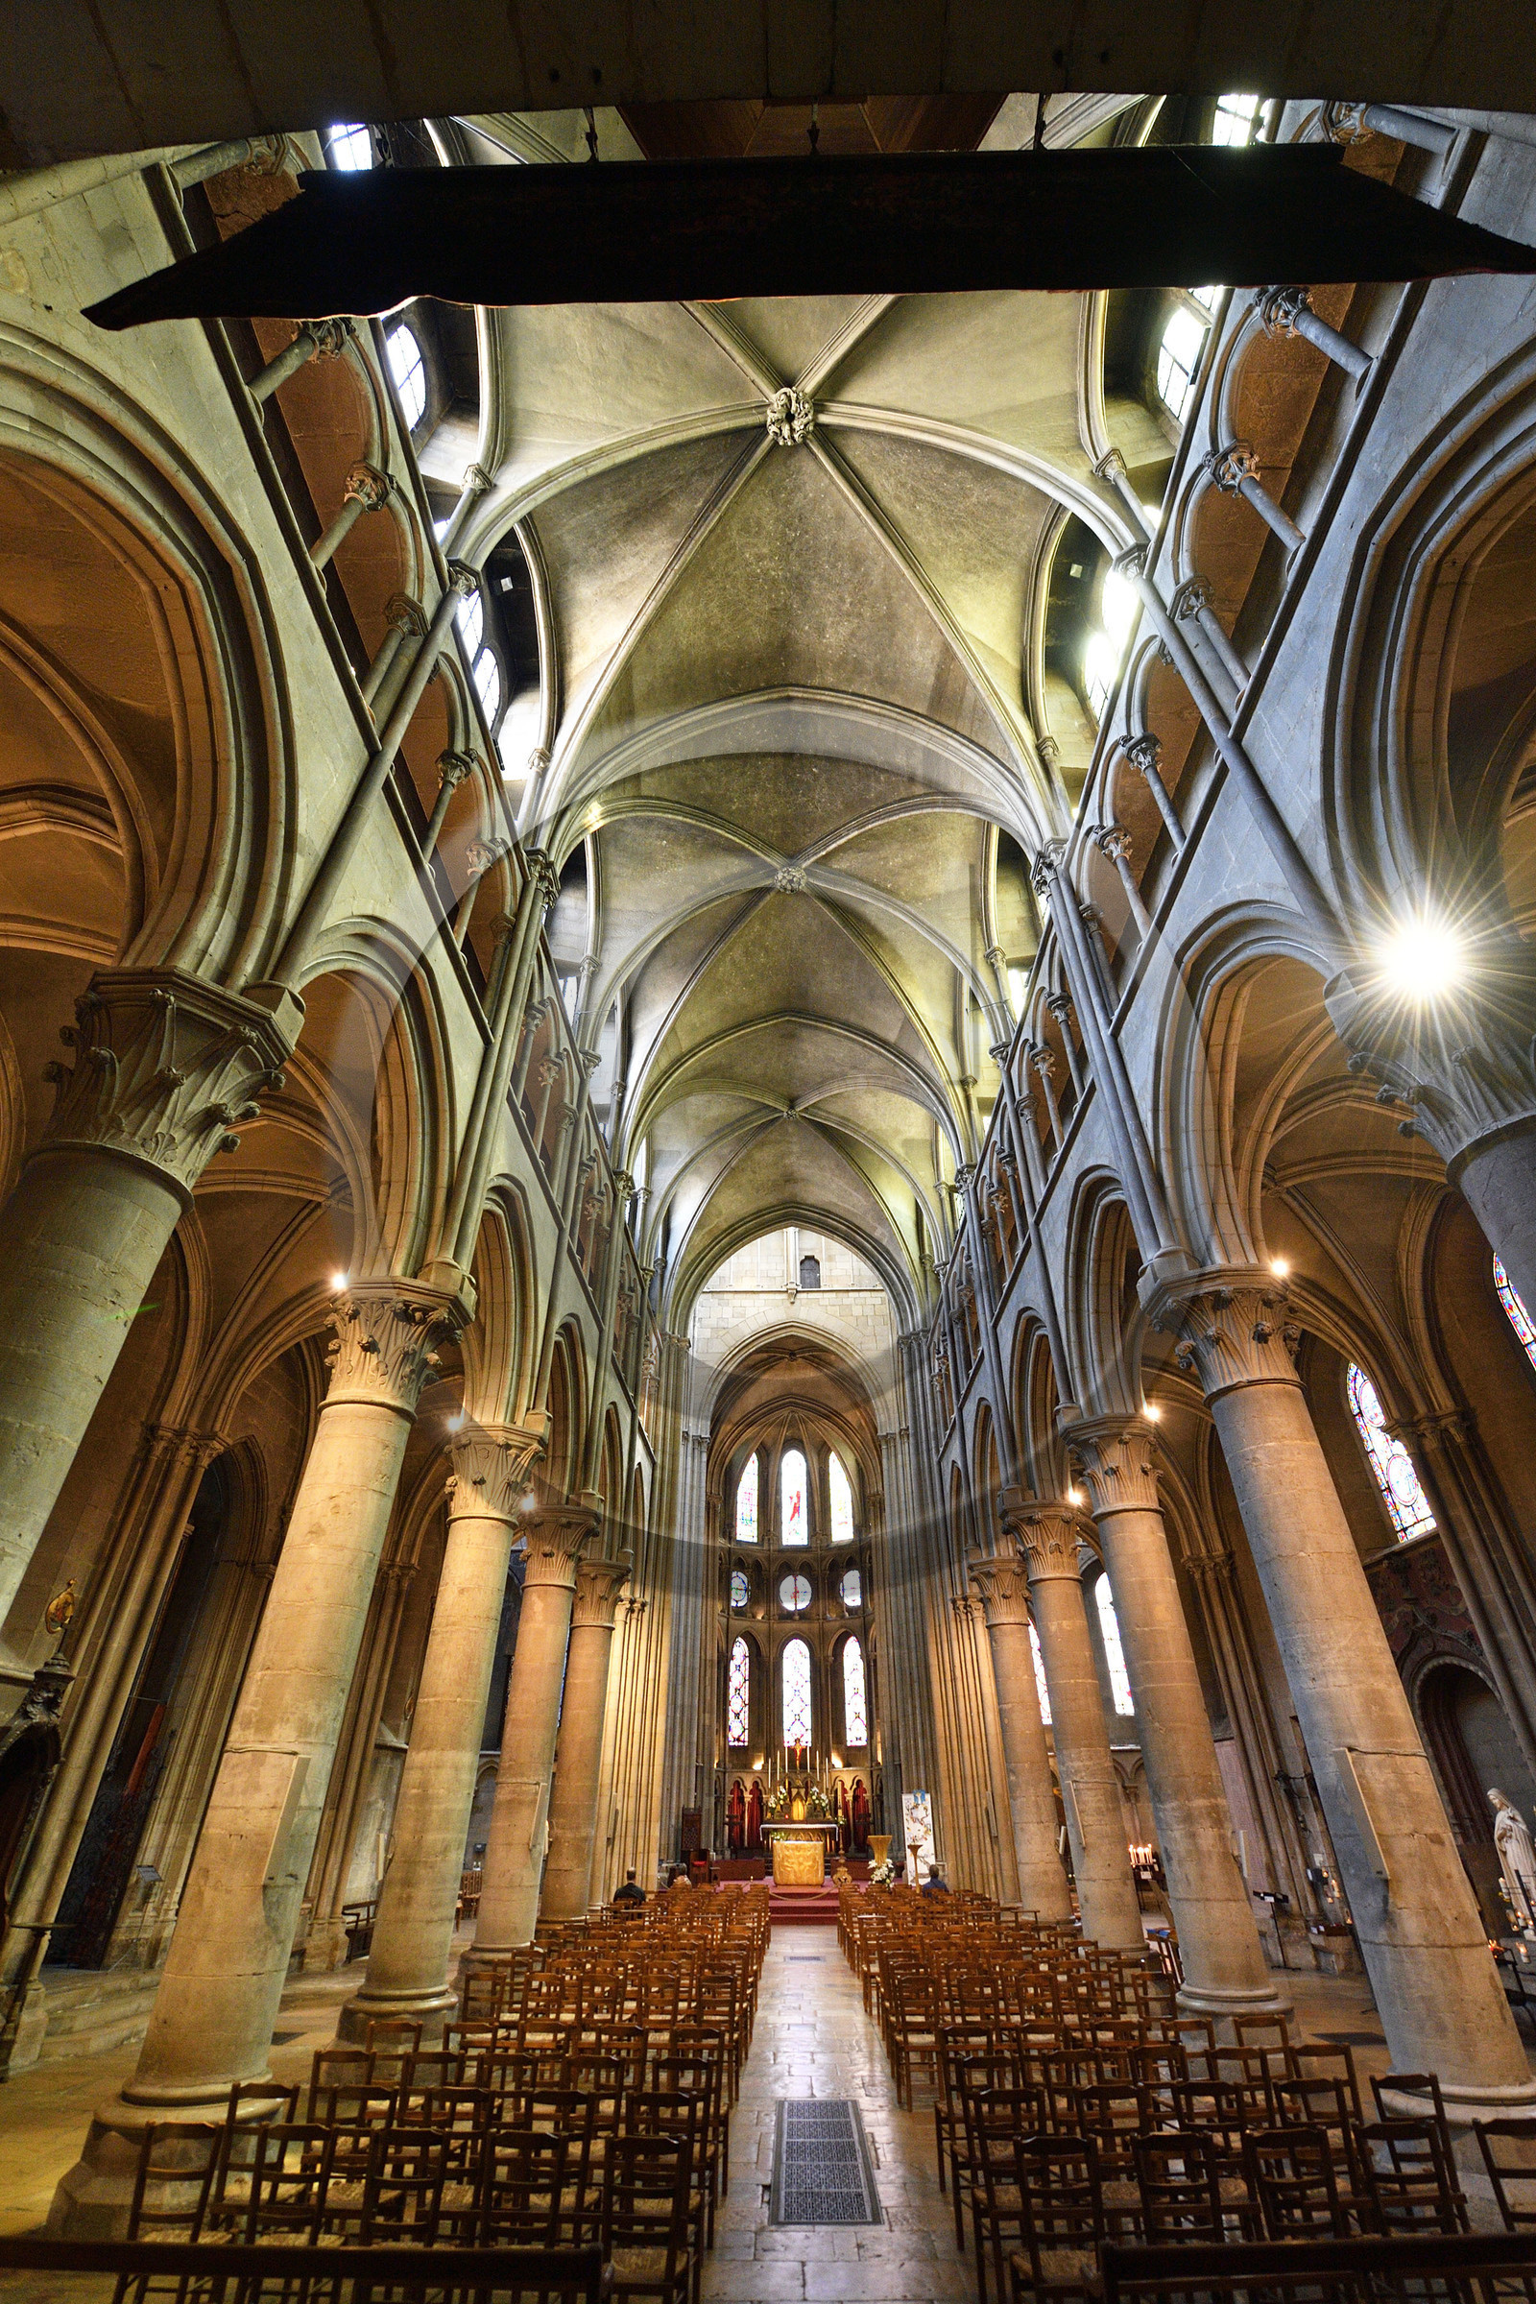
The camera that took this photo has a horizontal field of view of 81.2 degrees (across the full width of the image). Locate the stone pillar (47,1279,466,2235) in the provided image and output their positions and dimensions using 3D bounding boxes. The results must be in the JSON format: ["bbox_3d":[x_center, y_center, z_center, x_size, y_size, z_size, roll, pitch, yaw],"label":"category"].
[{"bbox_3d":[-3.707,4.031,7.250,1.371,6.145,1.371,-1,-37,1],"label":"stone pillar"}]

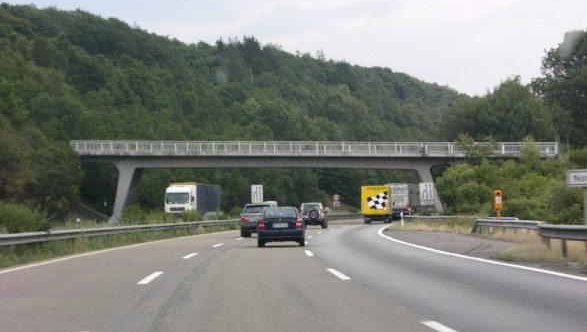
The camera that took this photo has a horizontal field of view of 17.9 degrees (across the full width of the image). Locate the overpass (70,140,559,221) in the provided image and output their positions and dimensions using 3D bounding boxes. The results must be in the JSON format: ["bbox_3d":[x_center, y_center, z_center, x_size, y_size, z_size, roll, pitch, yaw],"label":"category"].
[{"bbox_3d":[1.750,1.450,180.500,47.000,7.400,7.500,-1,-1,7],"label":"overpass"}]

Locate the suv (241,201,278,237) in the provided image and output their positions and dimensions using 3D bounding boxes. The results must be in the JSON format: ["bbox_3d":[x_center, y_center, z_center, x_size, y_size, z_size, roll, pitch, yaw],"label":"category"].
[{"bbox_3d":[-1.760,2.860,97.500,1.840,1.720,4.650,-1,-1,2],"label":"suv"}]

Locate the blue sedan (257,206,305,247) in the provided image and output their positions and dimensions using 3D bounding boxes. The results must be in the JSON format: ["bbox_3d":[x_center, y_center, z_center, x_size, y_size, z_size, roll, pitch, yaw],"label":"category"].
[{"bbox_3d":[-0.420,2.160,66.900,1.670,1.440,4.280,-1,-1,1],"label":"blue sedan"}]

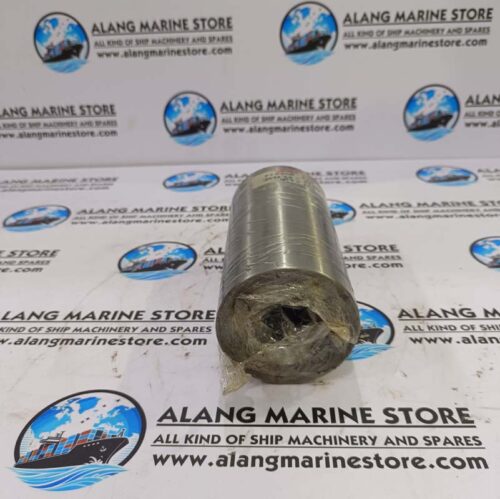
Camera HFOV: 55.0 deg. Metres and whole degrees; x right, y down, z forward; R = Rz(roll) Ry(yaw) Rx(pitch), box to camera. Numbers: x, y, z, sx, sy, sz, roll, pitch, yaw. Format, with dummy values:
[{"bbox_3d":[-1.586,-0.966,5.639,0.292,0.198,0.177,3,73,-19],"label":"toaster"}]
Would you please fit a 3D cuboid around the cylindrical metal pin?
[{"bbox_3d":[0.027,0.007,0.386,0.092,0.092,0.180,-2,29,3],"label":"cylindrical metal pin"}]

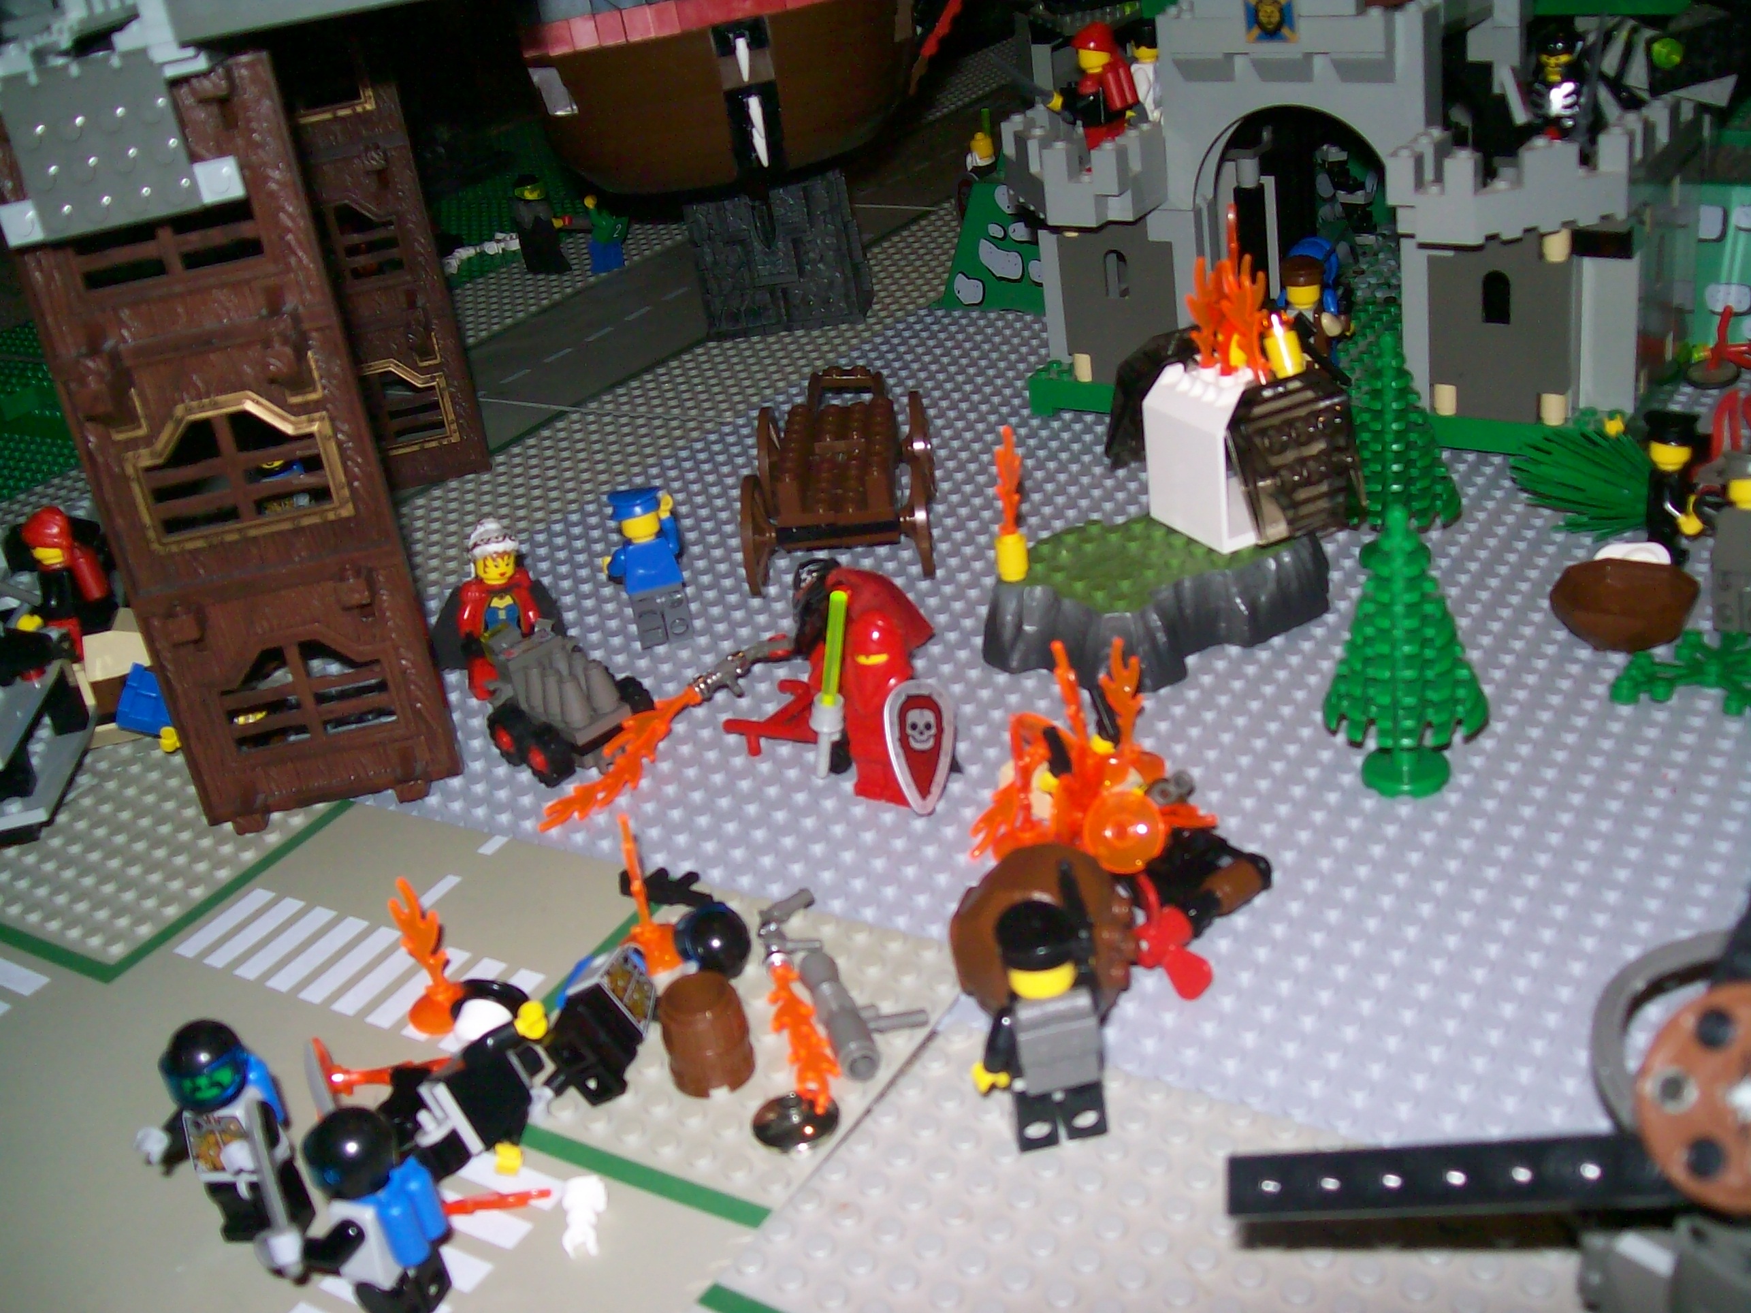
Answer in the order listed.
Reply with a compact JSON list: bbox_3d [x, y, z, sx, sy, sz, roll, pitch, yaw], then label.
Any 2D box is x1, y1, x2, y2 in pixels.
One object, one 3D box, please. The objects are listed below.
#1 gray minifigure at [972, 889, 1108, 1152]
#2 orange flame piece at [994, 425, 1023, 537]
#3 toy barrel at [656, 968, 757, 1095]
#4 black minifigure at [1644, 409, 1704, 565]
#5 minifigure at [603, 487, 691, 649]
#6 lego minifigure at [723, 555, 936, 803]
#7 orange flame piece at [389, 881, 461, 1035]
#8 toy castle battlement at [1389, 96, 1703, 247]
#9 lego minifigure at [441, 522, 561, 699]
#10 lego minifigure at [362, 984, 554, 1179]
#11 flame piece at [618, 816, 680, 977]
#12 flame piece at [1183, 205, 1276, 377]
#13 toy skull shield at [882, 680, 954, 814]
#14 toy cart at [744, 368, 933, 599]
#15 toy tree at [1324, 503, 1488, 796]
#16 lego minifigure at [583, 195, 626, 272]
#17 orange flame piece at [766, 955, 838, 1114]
[{"bbox_3d":[0.026,0.062,0.310,0.025,0.047,0.016,-12,27,-5],"label":"gray minifigure"},{"bbox_3d":[0.032,-0.044,0.450,0.008,0.030,0.006,-7,27,5],"label":"orange flame piece"},{"bbox_3d":[-0.031,0.068,0.330,0.017,0.017,0.017,-8,27,4],"label":"toy barrel"},{"bbox_3d":[0.207,-0.043,0.469,0.015,0.041,0.018,-1,28,17],"label":"black minifigure"},{"bbox_3d":[-0.060,-0.024,0.487,0.022,0.042,0.014,-11,27,-3],"label":"minifigure"},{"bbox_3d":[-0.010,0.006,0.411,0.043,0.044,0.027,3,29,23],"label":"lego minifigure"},{"bbox_3d":[-0.091,0.058,0.364,0.013,0.035,0.011,-18,28,-16],"label":"orange flame piece"},{"bbox_3d":[0.193,-0.142,0.531,0.065,0.027,0.064,10,33,33],"label":"toy castle battlement"},{"bbox_3d":[-0.097,-0.014,0.476,0.028,0.044,0.017,-21,29,-21],"label":"lego minifigure"},{"bbox_3d":[-0.073,0.076,0.325,0.034,0.027,0.017,-32,-9,-18],"label":"lego minifigure"},{"bbox_3d":[-0.047,0.046,0.361,0.011,0.030,0.012,-8,27,4],"label":"flame piece"},{"bbox_3d":[0.085,-0.087,0.437,0.022,0.043,0.016,-3,28,12],"label":"flame piece"},{"bbox_3d":[0.010,0.020,0.404,0.017,0.031,0.006,-6,16,-15],"label":"toy skull shield"},{"bbox_3d":[-0.009,-0.057,0.557,0.054,0.036,0.118,-6,27,7],"label":"toy cart"},{"bbox_3d":[0.113,-0.003,0.390,0.034,0.065,0.034,-1,28,16],"label":"toy tree"},{"bbox_3d":[-0.133,-0.209,0.885,0.022,0.041,0.015,-13,27,-7],"label":"lego minifigure"},{"bbox_3d":[-0.014,0.068,0.328,0.009,0.005,0.042,-14,27,-8],"label":"orange flame piece"}]

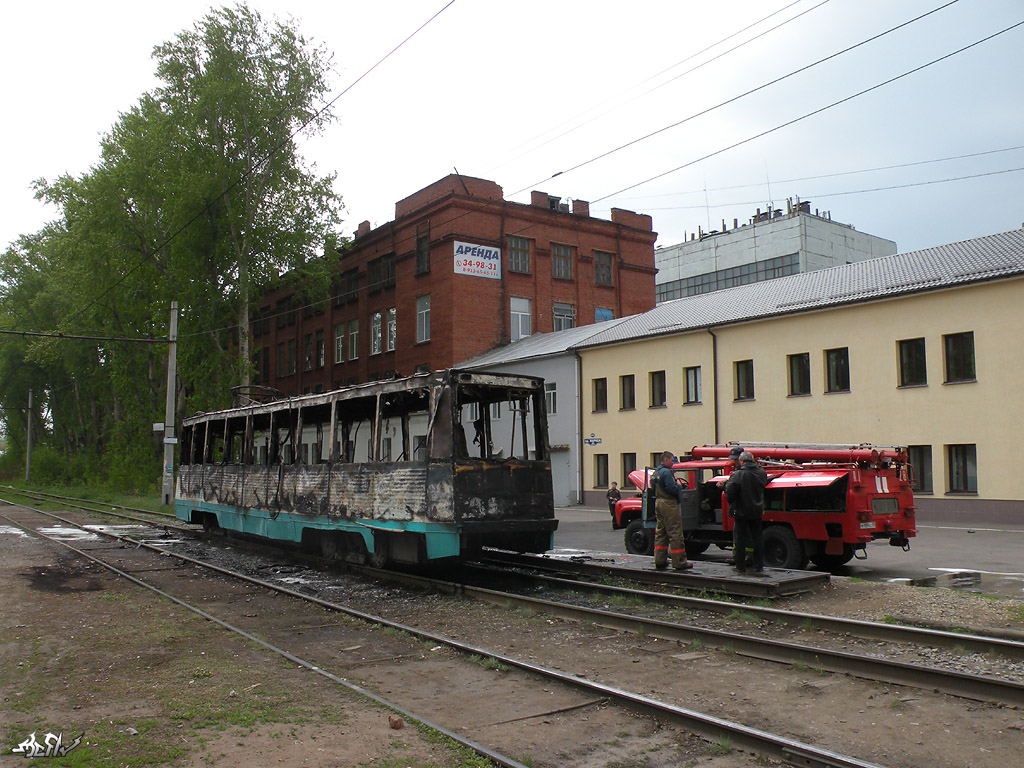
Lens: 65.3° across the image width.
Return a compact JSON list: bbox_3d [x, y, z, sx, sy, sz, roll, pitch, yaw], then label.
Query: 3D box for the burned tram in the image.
[{"bbox_3d":[-4.545,1.907,17.887,2.500,3.400,15.000,4,-8,-37],"label":"burned tram"}]

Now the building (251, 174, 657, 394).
[{"bbox_3d":[-8.049,-0.935,70.724,18.500,20.921,37.000,4,-8,-38],"label":"building"}]

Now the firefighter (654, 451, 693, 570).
[{"bbox_3d":[2.472,1.951,12.460,0.550,1.790,0.500,2,-7,-25],"label":"firefighter"}]

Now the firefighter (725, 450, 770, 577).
[{"bbox_3d":[3.544,1.938,12.184,0.620,1.780,0.420,2,-6,-20],"label":"firefighter"}]

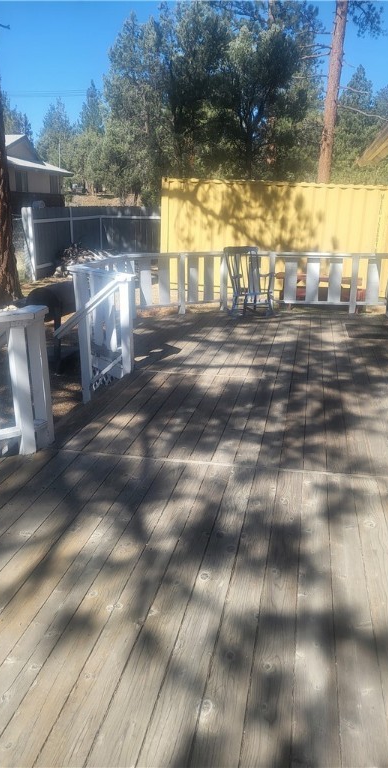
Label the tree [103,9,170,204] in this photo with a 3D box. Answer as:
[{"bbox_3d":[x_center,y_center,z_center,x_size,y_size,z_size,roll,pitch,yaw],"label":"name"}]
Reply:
[{"bbox_3d":[-2.823,-12.970,27.786,3.500,8.648,3.500,0,17,0],"label":"tree"}]

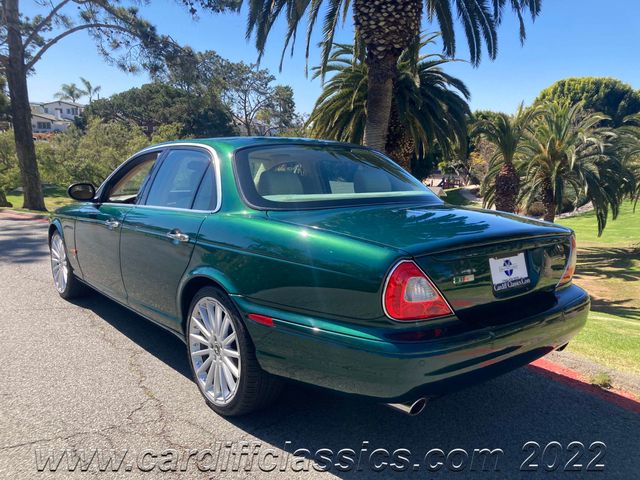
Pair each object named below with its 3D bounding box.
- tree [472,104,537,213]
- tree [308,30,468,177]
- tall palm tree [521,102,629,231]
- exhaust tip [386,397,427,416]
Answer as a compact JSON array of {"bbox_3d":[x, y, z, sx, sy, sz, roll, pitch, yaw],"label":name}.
[{"bbox_3d":[7.062,-2.919,19.500,2.700,4.500,2.700,1,7,0],"label":"tree"},{"bbox_3d":[2.685,-4.346,20.000,6.300,7.200,6.300,1,7,0],"label":"tree"},{"bbox_3d":[8.357,-2.315,17.000,3.700,4.600,3.700,1,7,0],"label":"tall palm tree"},{"bbox_3d":[0.345,0.645,2.065,0.075,0.072,0.140,-5,10,-40],"label":"exhaust tip"}]

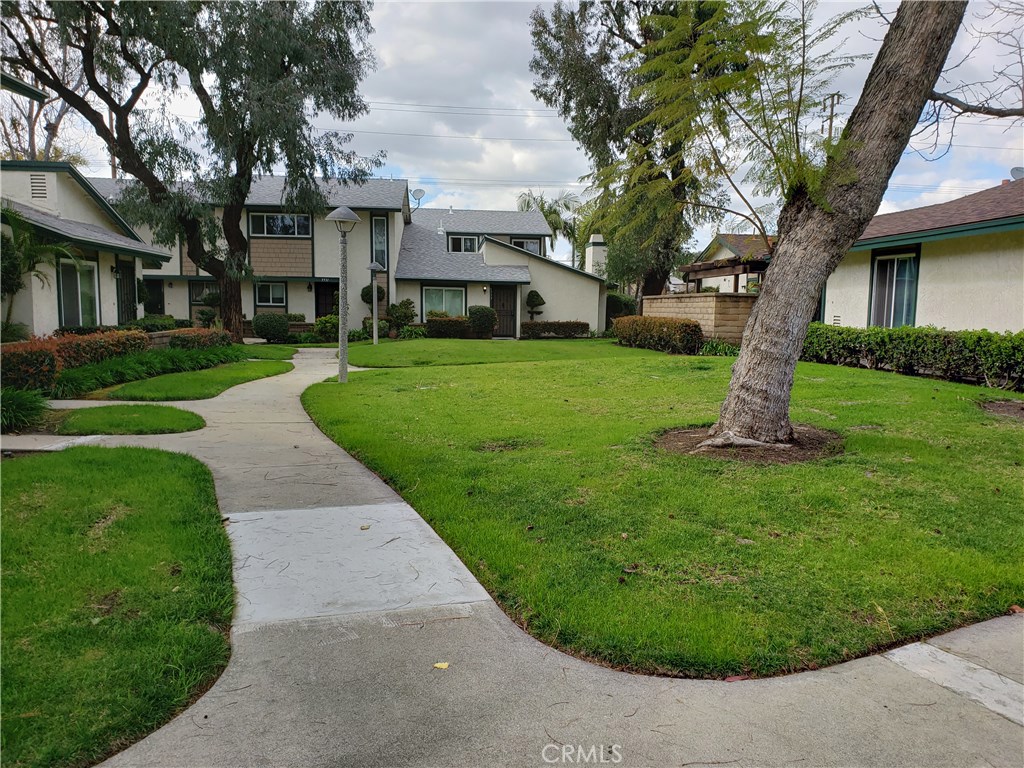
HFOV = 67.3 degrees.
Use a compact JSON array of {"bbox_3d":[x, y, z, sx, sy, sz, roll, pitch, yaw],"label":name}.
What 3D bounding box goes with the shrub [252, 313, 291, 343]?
[{"bbox_3d":[-8.774,-2.057,28.000,1.280,1.080,1.200,1,6,0],"label":"shrub"}]

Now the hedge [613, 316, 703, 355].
[{"bbox_3d":[3.617,-1.274,19.800,0.850,0.780,4.800,0,6,-10],"label":"hedge"}]

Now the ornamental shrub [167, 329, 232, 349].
[{"bbox_3d":[-7.388,-1.011,18.300,0.850,0.680,3.100,0,6,-7],"label":"ornamental shrub"}]

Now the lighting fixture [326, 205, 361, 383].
[{"bbox_3d":[-2.881,-1.544,13.150,0.620,3.000,0.620,1,6,0],"label":"lighting fixture"}]

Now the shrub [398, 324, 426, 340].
[{"bbox_3d":[-3.752,-1.942,29.000,1.050,0.620,0.900,1,6,0],"label":"shrub"}]

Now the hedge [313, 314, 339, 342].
[{"bbox_3d":[-6.855,-2.057,28.500,1.080,1.050,1.050,1,6,0],"label":"hedge"}]

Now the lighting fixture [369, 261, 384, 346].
[{"bbox_3d":[-4.933,-2.931,28.000,0.620,2.980,0.620,1,6,0],"label":"lighting fixture"}]

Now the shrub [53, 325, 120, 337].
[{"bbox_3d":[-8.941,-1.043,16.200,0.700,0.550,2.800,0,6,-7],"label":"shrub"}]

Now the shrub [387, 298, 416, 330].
[{"bbox_3d":[-4.253,-2.598,29.600,1.150,1.380,1.100,1,6,0],"label":"shrub"}]

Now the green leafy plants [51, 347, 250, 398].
[{"bbox_3d":[-6.648,-0.433,15.244,1.050,0.450,8.000,0,6,-2],"label":"green leafy plants"}]

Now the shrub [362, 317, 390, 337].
[{"bbox_3d":[-5.125,-2.145,29.200,1.050,0.820,0.950,1,6,0],"label":"shrub"}]

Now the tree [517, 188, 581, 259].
[{"bbox_3d":[2.438,-8.029,50.000,4.100,9.000,4.100,1,6,0],"label":"tree"}]

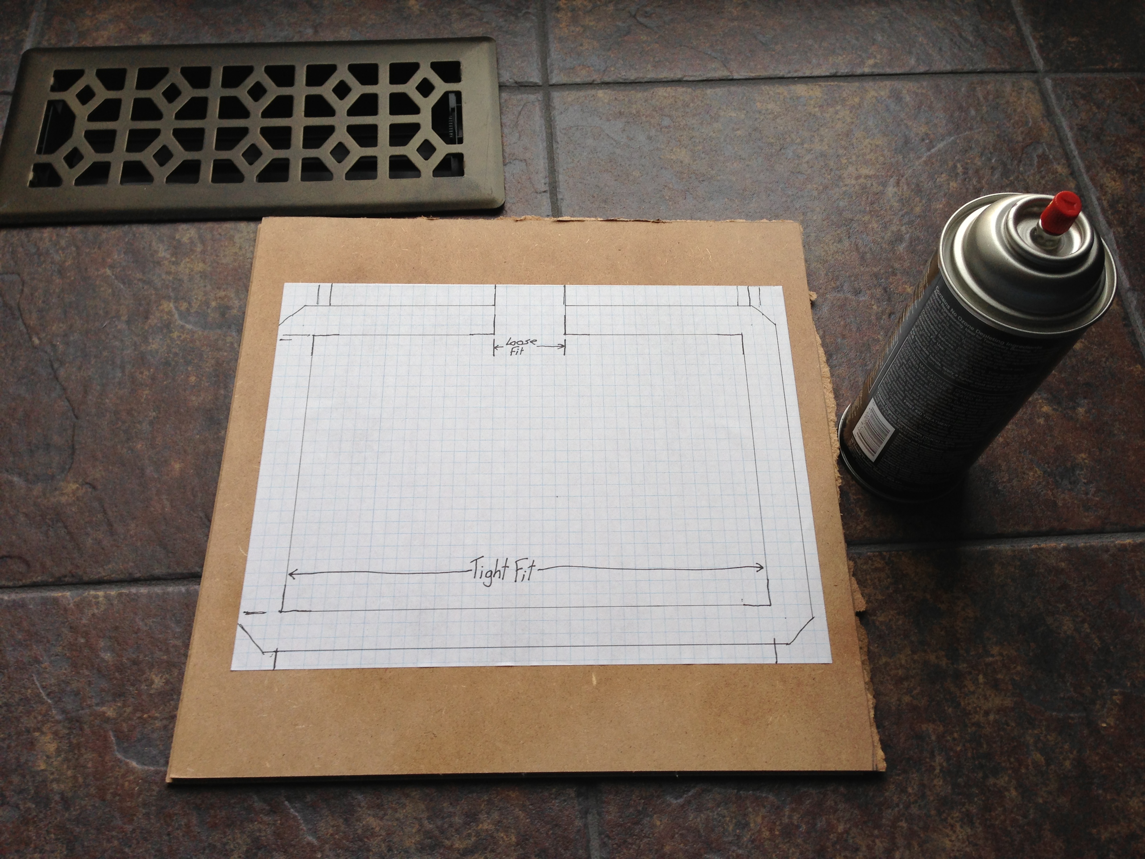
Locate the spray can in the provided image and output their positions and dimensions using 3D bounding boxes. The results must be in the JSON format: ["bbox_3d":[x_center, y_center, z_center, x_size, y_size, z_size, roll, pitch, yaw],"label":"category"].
[{"bbox_3d":[0.178,-0.037,0.489,0.069,0.199,0.069,1,62,-2],"label":"spray can"}]

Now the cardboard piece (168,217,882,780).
[{"bbox_3d":[-0.021,0.017,0.561,0.320,0.006,0.313,0,62,-2],"label":"cardboard piece"}]

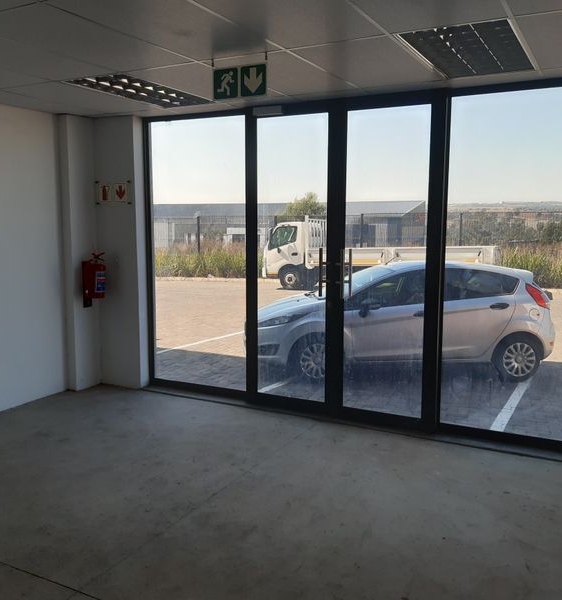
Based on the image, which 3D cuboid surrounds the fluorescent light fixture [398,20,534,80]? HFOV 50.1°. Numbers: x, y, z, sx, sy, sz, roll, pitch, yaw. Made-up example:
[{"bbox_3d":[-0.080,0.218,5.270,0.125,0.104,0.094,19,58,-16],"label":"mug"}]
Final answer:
[{"bbox_3d":[1.098,-1.464,3.471,0.594,0.090,1.195,4,9,27],"label":"fluorescent light fixture"}]

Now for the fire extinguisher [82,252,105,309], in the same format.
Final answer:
[{"bbox_3d":[-1.790,-0.189,5.774,0.175,0.515,0.165,4,9,27],"label":"fire extinguisher"}]

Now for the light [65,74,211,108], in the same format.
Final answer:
[{"bbox_3d":[-1.026,-1.617,4.577,0.594,0.090,1.195,4,9,27],"label":"light"}]

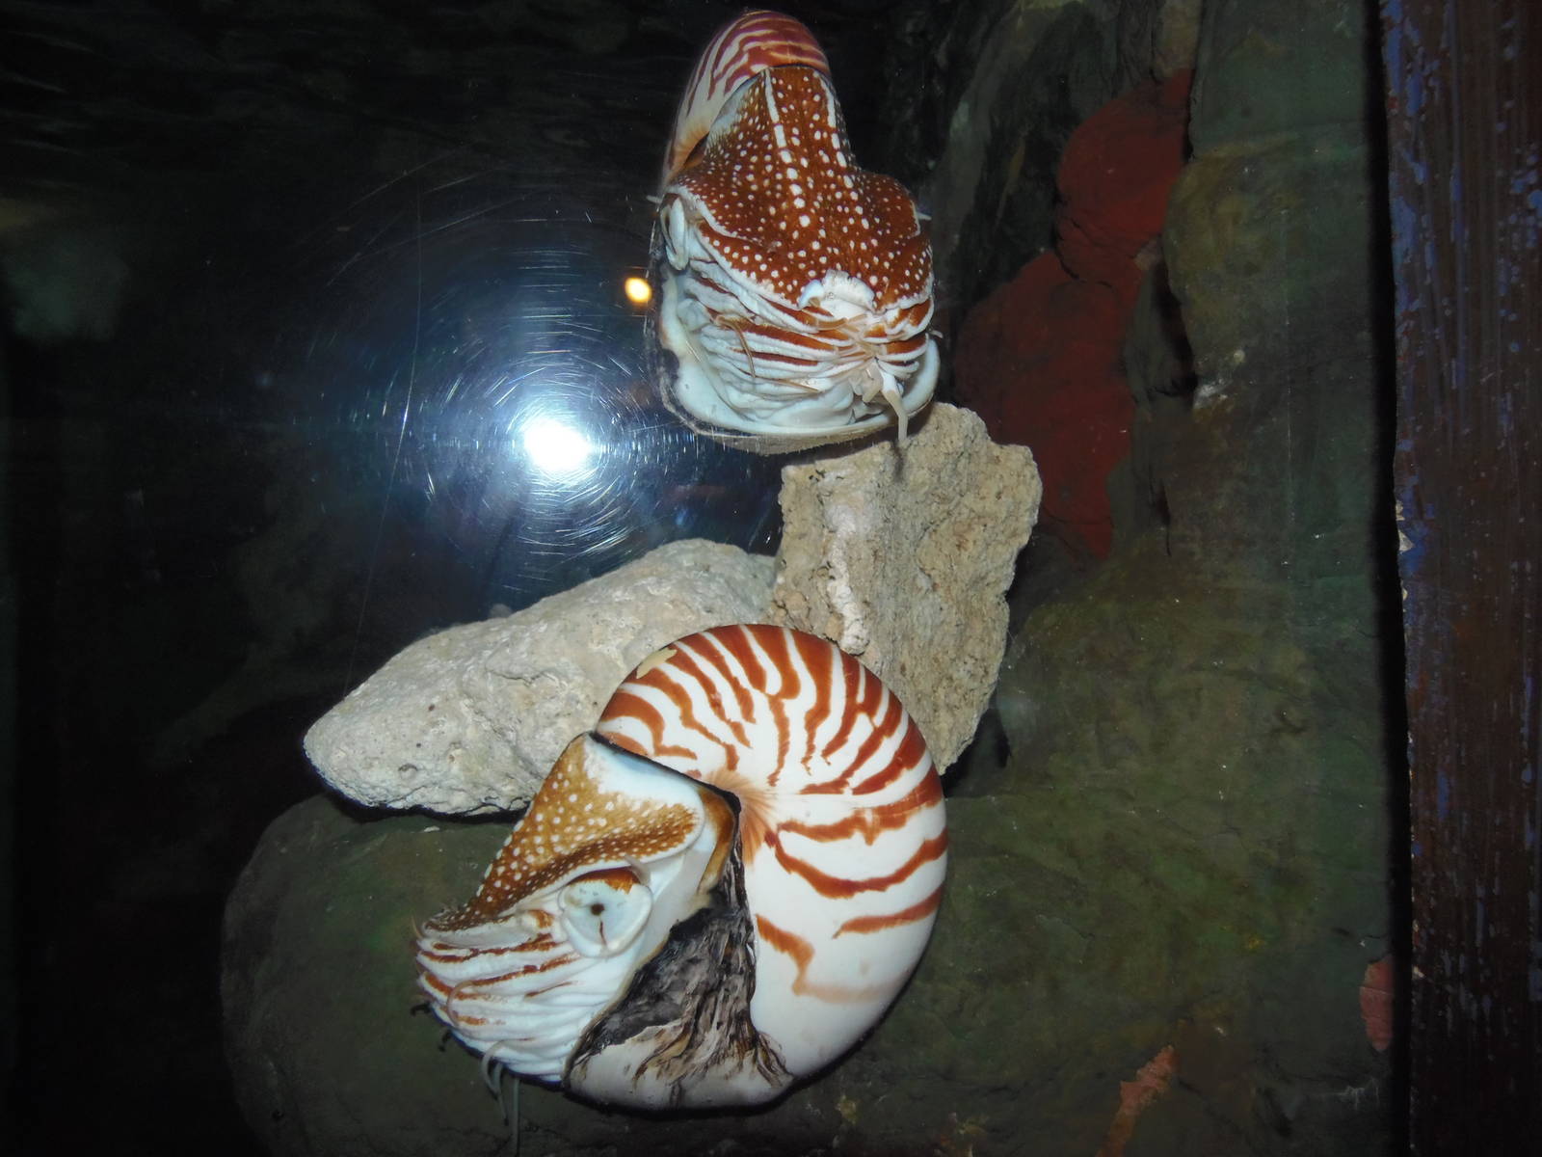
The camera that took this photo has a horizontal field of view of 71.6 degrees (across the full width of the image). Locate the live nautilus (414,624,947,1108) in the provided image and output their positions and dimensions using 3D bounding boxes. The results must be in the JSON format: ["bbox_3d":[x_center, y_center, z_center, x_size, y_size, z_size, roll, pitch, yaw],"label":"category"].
[{"bbox_3d":[-0.035,0.108,0.420,0.190,0.175,0.095,-3,8,-17],"label":"live nautilus"}]

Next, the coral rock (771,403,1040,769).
[{"bbox_3d":[0.066,0.004,0.545,0.115,0.175,0.095,-3,8,-18],"label":"coral rock"}]

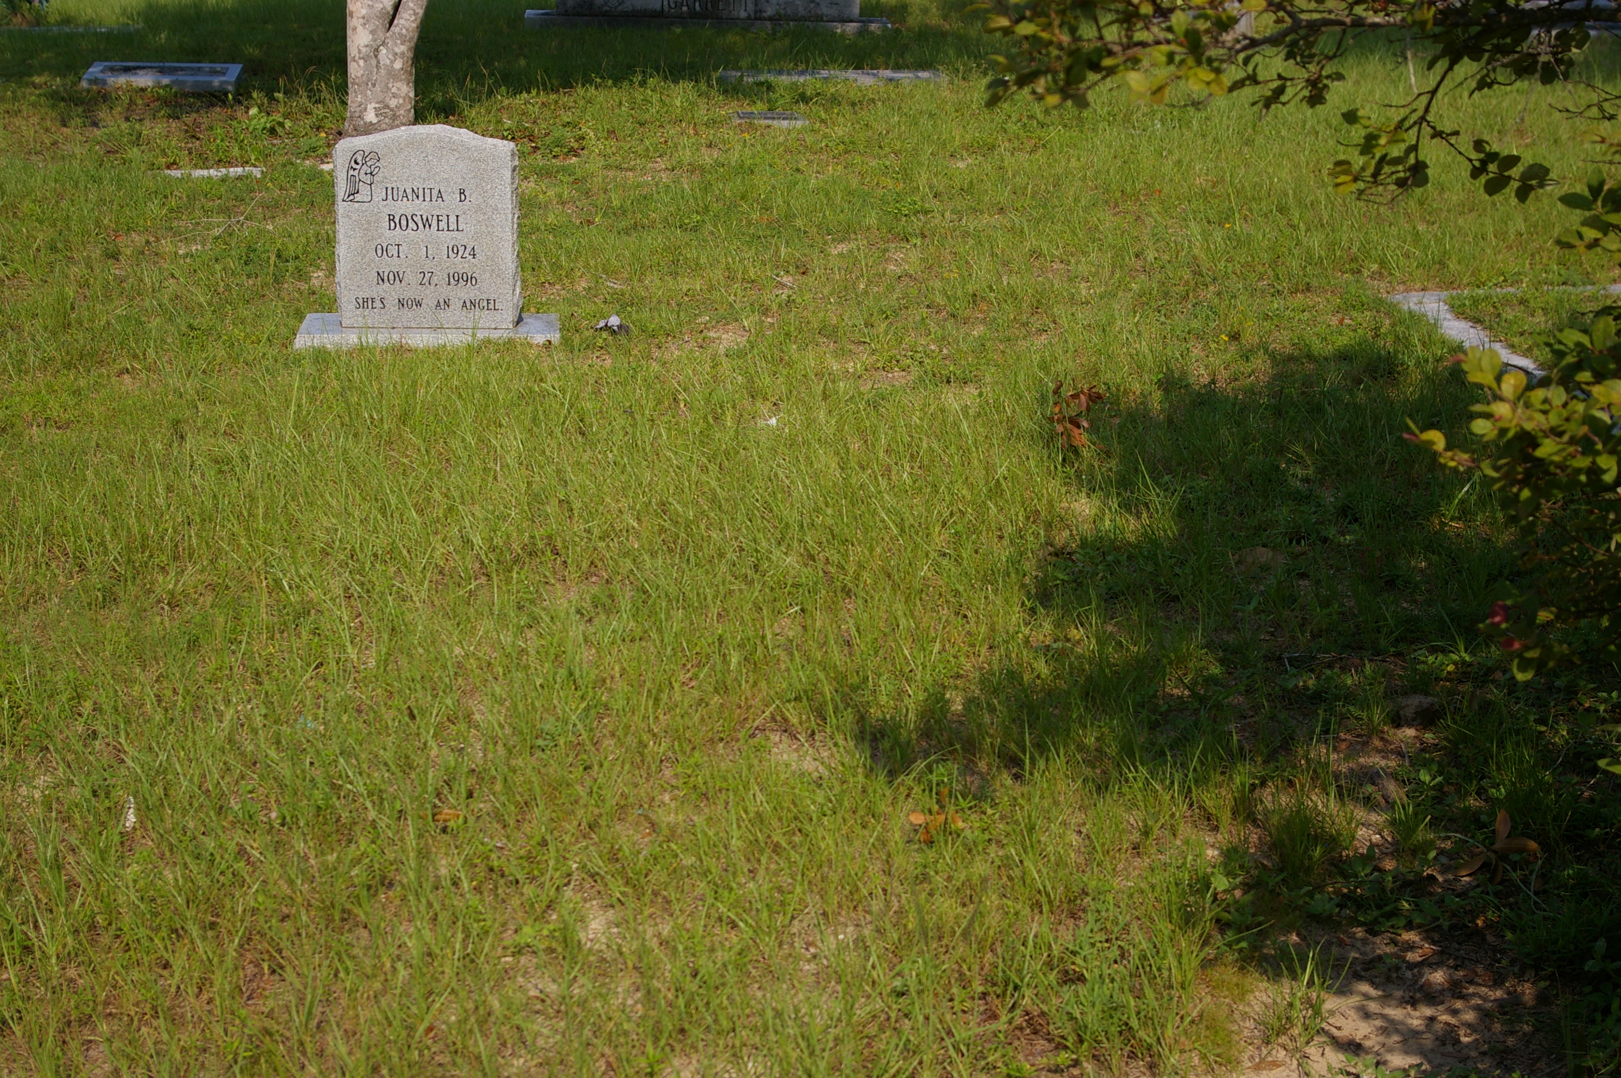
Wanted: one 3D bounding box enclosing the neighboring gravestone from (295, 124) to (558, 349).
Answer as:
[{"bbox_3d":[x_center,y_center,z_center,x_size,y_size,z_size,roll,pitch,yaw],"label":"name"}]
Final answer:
[{"bbox_3d":[-1.113,-0.880,7.911,0.748,0.644,0.300,0,16,-5],"label":"neighboring gravestone"}]

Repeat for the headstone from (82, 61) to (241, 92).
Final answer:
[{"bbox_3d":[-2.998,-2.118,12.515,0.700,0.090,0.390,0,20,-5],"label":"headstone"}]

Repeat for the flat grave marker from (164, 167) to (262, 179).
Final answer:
[{"bbox_3d":[-2.262,-1.345,10.213,0.390,0.080,0.220,0,19,-5],"label":"flat grave marker"}]

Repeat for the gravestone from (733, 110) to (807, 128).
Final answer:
[{"bbox_3d":[-0.183,-1.773,11.613,0.325,0.080,0.240,0,19,-5],"label":"gravestone"}]

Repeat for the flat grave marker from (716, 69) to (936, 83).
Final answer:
[{"bbox_3d":[0.131,-2.154,12.813,1.070,0.080,0.400,0,19,-5],"label":"flat grave marker"}]

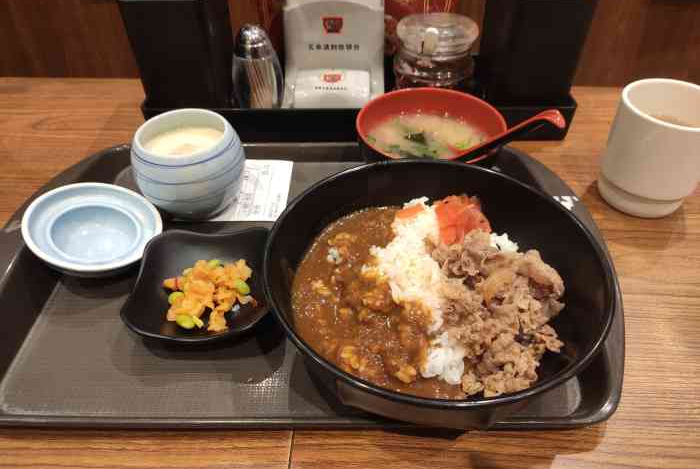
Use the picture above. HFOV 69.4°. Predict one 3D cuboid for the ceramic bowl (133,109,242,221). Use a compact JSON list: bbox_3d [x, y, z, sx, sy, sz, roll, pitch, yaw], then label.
[{"bbox_3d":[-0.131,-0.056,0.419,0.087,0.067,0.087,-1,43,0],"label":"ceramic bowl"}]

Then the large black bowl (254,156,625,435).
[{"bbox_3d":[0.047,0.039,0.306,0.185,0.081,0.185,0,43,0],"label":"large black bowl"}]

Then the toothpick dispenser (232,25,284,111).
[{"bbox_3d":[-0.092,-0.158,0.502,0.049,0.093,0.049,-1,43,0],"label":"toothpick dispenser"}]

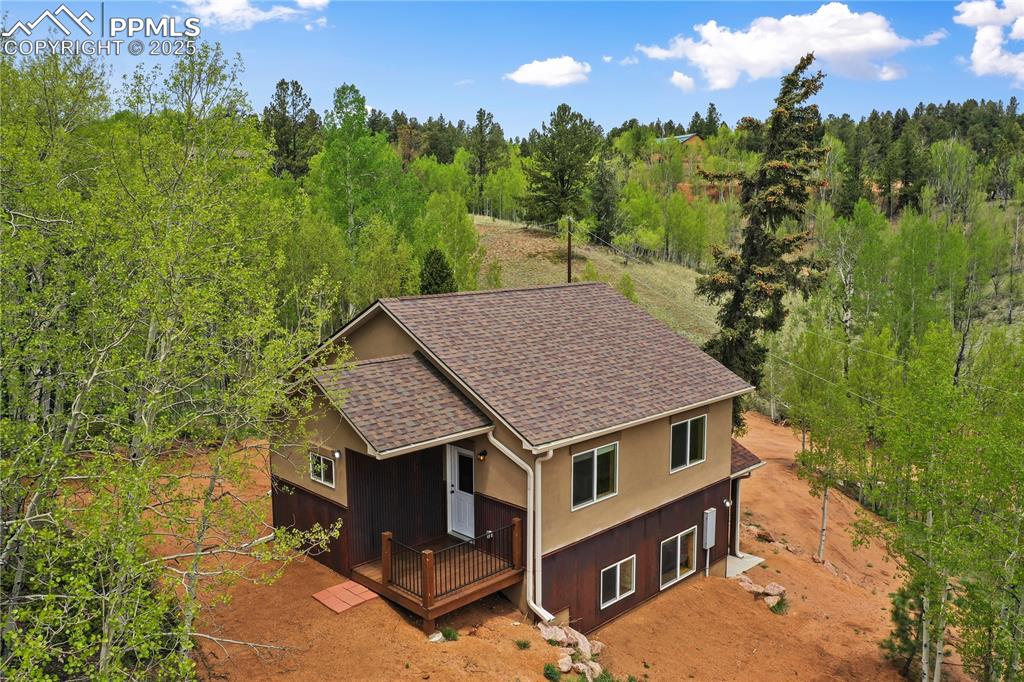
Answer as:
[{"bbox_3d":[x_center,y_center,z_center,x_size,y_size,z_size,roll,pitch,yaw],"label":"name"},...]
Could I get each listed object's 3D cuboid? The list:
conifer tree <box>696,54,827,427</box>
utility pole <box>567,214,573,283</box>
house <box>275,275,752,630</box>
[{"bbox_3d":[9.138,-2.524,29.273,5.000,15.500,5.000,-1,8,0],"label":"conifer tree"},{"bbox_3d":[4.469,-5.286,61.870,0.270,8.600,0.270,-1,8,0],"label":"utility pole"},{"bbox_3d":[-0.489,2.515,21.582,12.125,7.778,10.243,-8,11,-43],"label":"house"}]

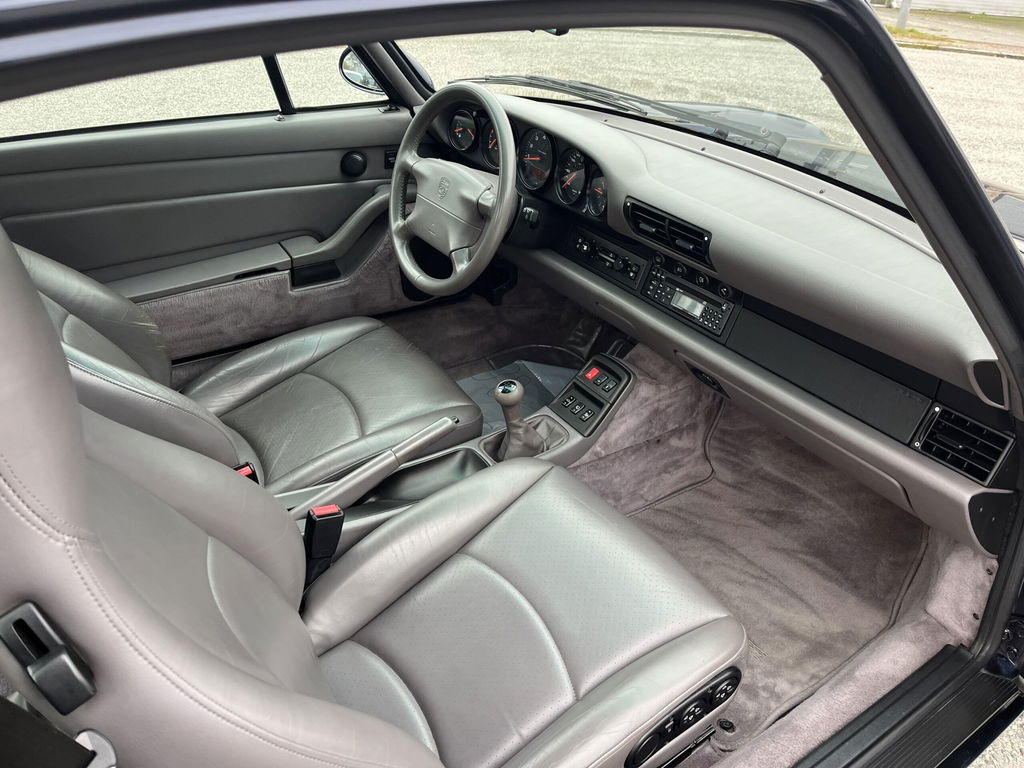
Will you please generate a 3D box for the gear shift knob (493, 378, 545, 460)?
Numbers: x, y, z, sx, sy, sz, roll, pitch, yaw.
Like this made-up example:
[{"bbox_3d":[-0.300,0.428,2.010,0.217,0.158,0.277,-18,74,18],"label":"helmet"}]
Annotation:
[{"bbox_3d":[0.005,0.054,1.283,0.095,0.165,0.080,-18,38,-30],"label":"gear shift knob"}]

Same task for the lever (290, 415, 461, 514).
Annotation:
[{"bbox_3d":[-0.209,0.132,1.183,0.315,0.065,0.042,-29,43,-22],"label":"lever"}]

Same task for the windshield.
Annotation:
[{"bbox_3d":[0.198,-0.437,1.107,0.740,0.200,1.260,22,12,-46],"label":"windshield"}]

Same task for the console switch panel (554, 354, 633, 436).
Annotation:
[{"bbox_3d":[0.146,0.019,1.359,0.134,0.030,0.102,-49,47,-4],"label":"console switch panel"}]

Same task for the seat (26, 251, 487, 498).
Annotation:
[{"bbox_3d":[-0.523,-0.120,1.214,0.920,0.920,0.530,-18,38,-30],"label":"seat"}]

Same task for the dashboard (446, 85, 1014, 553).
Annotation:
[{"bbox_3d":[0.359,-0.212,1.393,0.440,0.460,1.210,-18,38,-30],"label":"dashboard"}]

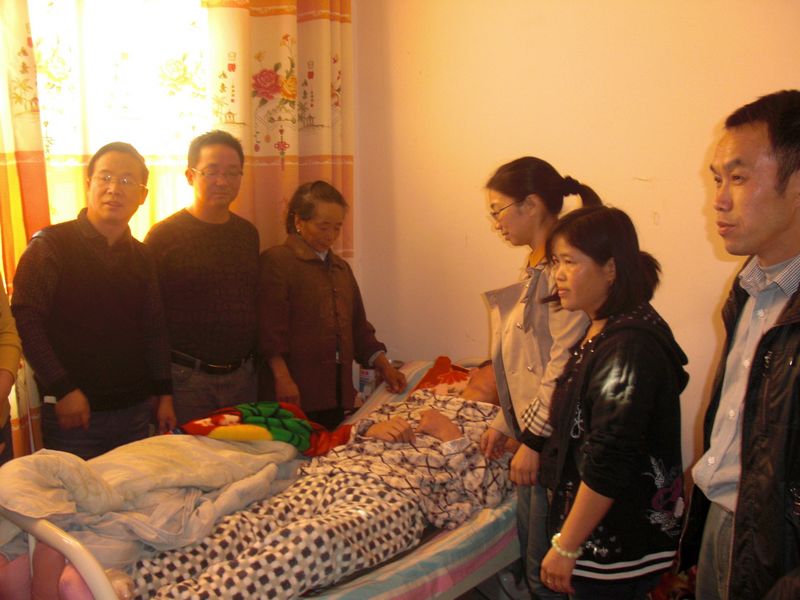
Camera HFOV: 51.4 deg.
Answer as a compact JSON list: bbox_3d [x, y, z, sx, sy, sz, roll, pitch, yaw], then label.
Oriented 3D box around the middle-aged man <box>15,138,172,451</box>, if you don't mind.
[{"bbox_3d":[-0.953,0.338,2.659,0.500,1.665,0.310,-6,10,-36],"label":"middle-aged man"}]

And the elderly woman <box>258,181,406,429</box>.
[{"bbox_3d":[-0.245,0.349,3.005,0.390,1.540,0.500,8,12,43],"label":"elderly woman"}]

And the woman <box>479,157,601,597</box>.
[{"bbox_3d":[0.372,0.429,2.238,0.350,1.610,0.460,-2,9,-16],"label":"woman"}]

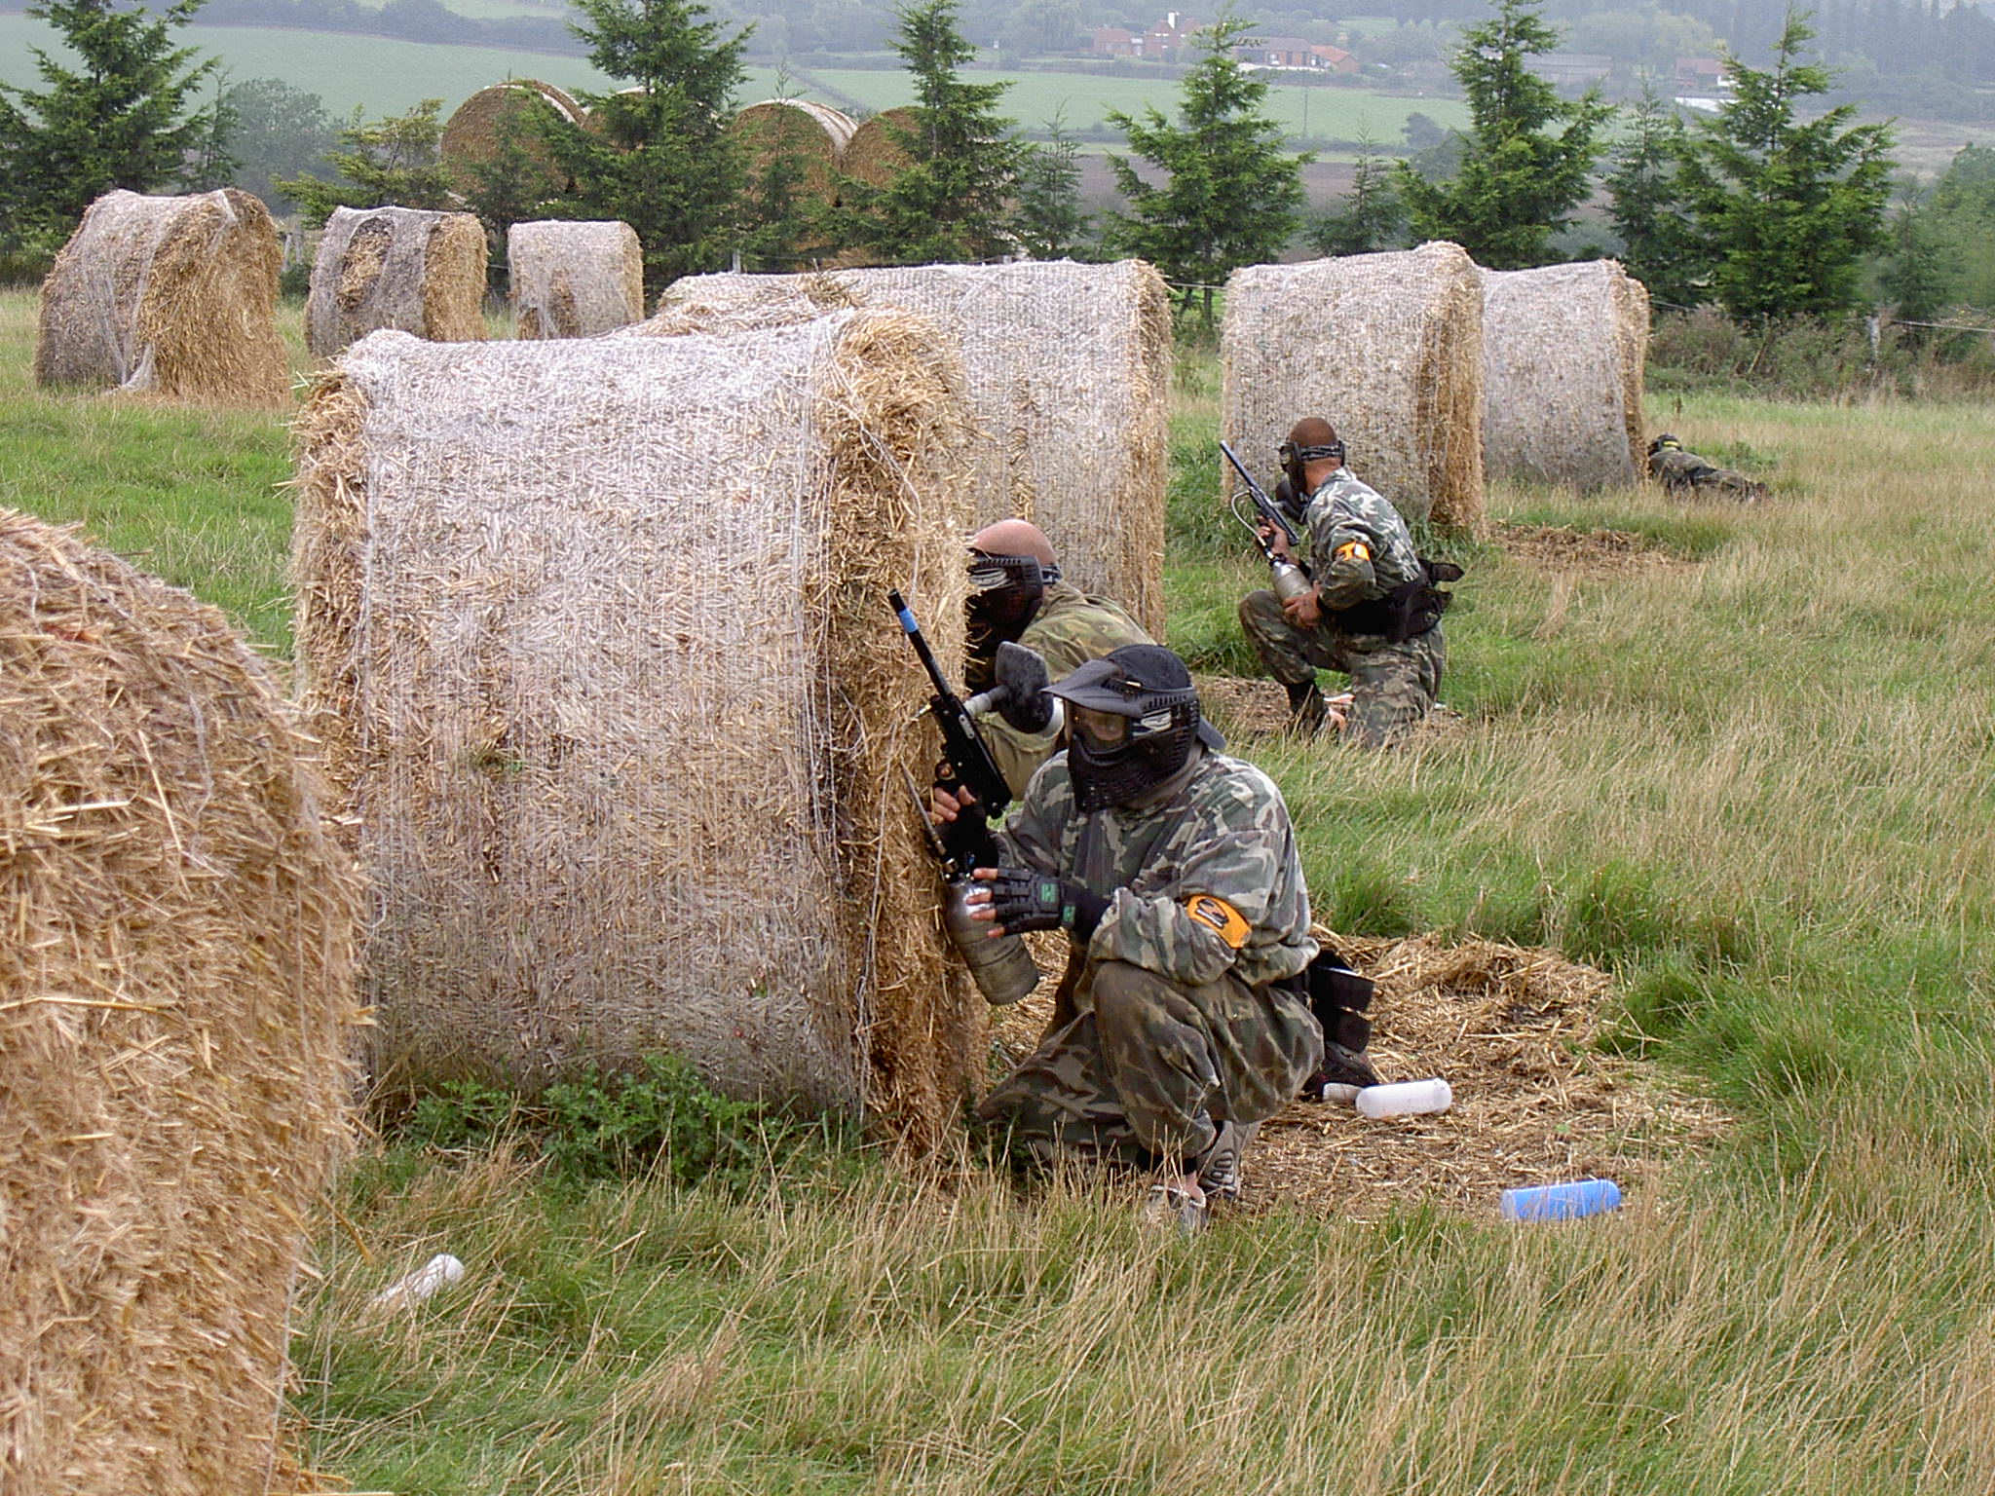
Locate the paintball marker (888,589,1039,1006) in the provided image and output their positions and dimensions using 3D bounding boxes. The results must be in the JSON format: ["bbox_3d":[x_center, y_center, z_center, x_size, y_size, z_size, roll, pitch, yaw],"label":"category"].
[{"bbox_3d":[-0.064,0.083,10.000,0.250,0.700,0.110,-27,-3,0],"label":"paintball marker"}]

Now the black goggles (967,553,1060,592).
[{"bbox_3d":[0.015,-0.362,11.900,0.210,0.090,0.180,-1,6,-21],"label":"black goggles"}]

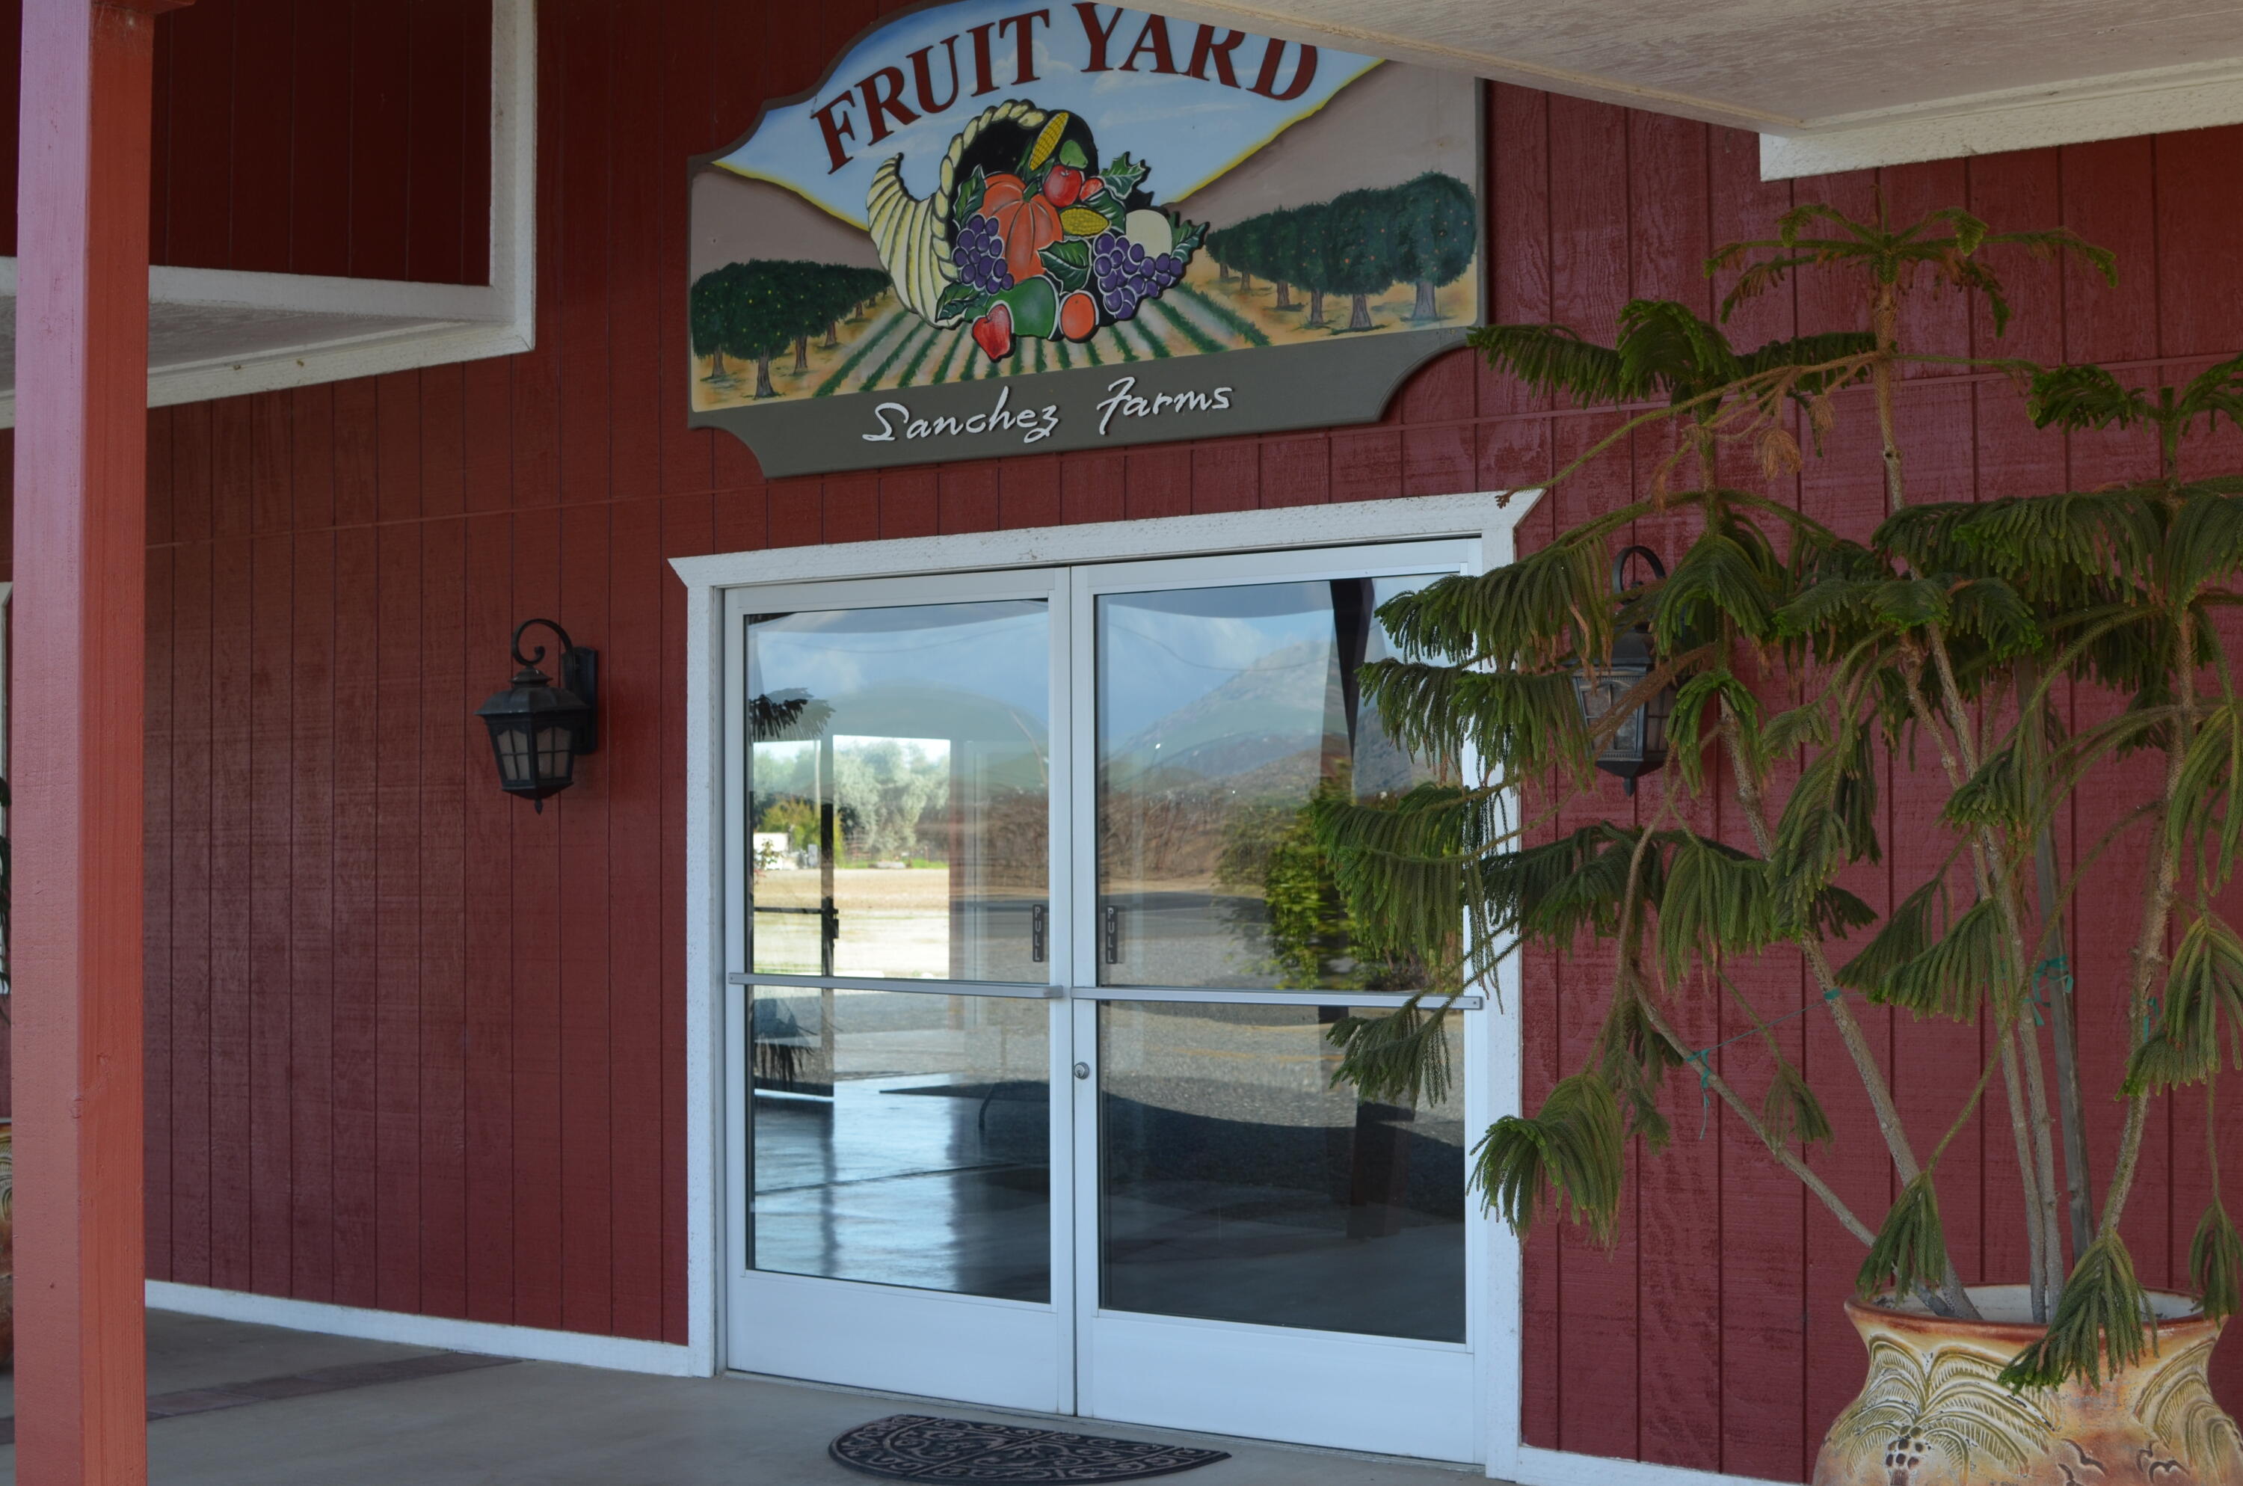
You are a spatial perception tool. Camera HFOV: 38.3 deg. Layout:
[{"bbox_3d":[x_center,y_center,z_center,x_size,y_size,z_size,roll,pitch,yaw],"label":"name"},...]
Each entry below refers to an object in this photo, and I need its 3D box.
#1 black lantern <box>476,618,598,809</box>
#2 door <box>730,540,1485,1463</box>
[{"bbox_3d":[-1.636,-0.072,9.167,0.235,0.552,0.310,-2,-2,36],"label":"black lantern"},{"bbox_3d":[-0.118,0.630,8.339,2.420,2.177,0.100,-2,-2,36],"label":"door"}]

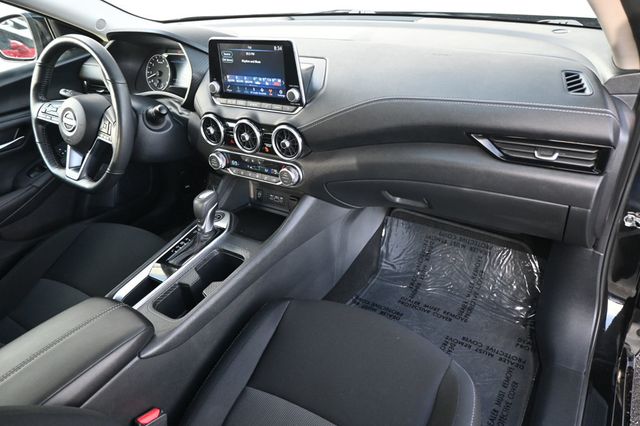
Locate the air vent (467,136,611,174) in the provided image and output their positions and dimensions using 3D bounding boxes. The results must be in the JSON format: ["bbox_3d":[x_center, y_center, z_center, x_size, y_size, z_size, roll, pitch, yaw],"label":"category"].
[{"bbox_3d":[0.363,-0.107,0.748,0.205,0.055,0.050,14,32,28],"label":"air vent"}]

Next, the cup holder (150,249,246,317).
[{"bbox_3d":[-0.232,0.166,0.902,0.090,0.075,0.185,14,37,28],"label":"cup holder"}]

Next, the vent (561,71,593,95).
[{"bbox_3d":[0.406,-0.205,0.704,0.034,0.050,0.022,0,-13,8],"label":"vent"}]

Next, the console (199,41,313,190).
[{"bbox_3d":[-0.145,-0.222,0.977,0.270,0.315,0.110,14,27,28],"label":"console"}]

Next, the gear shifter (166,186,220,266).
[{"bbox_3d":[-0.280,0.027,0.969,0.058,0.112,0.148,14,37,28],"label":"gear shifter"}]

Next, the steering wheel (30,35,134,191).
[{"bbox_3d":[-0.552,-0.231,1.052,0.370,0.360,0.100,14,16,28],"label":"steering wheel"}]

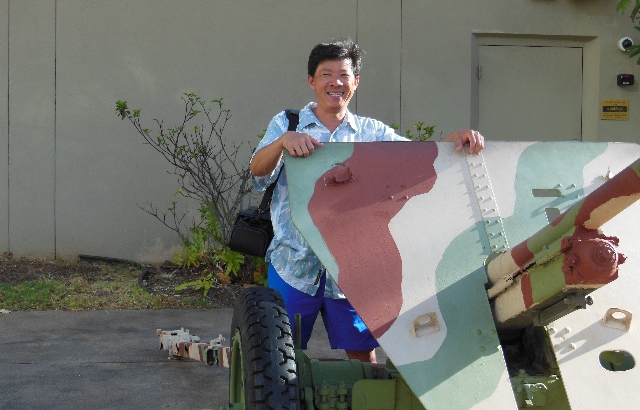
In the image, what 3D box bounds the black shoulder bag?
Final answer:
[{"bbox_3d":[-0.195,-0.074,3.830,0.240,0.500,0.240,1,4,11],"label":"black shoulder bag"}]

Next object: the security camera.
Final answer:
[{"bbox_3d":[2.639,-1.382,9.550,0.125,0.125,0.110,0,4,-7],"label":"security camera"}]

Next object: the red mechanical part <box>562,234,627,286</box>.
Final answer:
[{"bbox_3d":[0.671,0.134,2.720,0.135,0.130,0.125,0,-11,-11],"label":"red mechanical part"}]

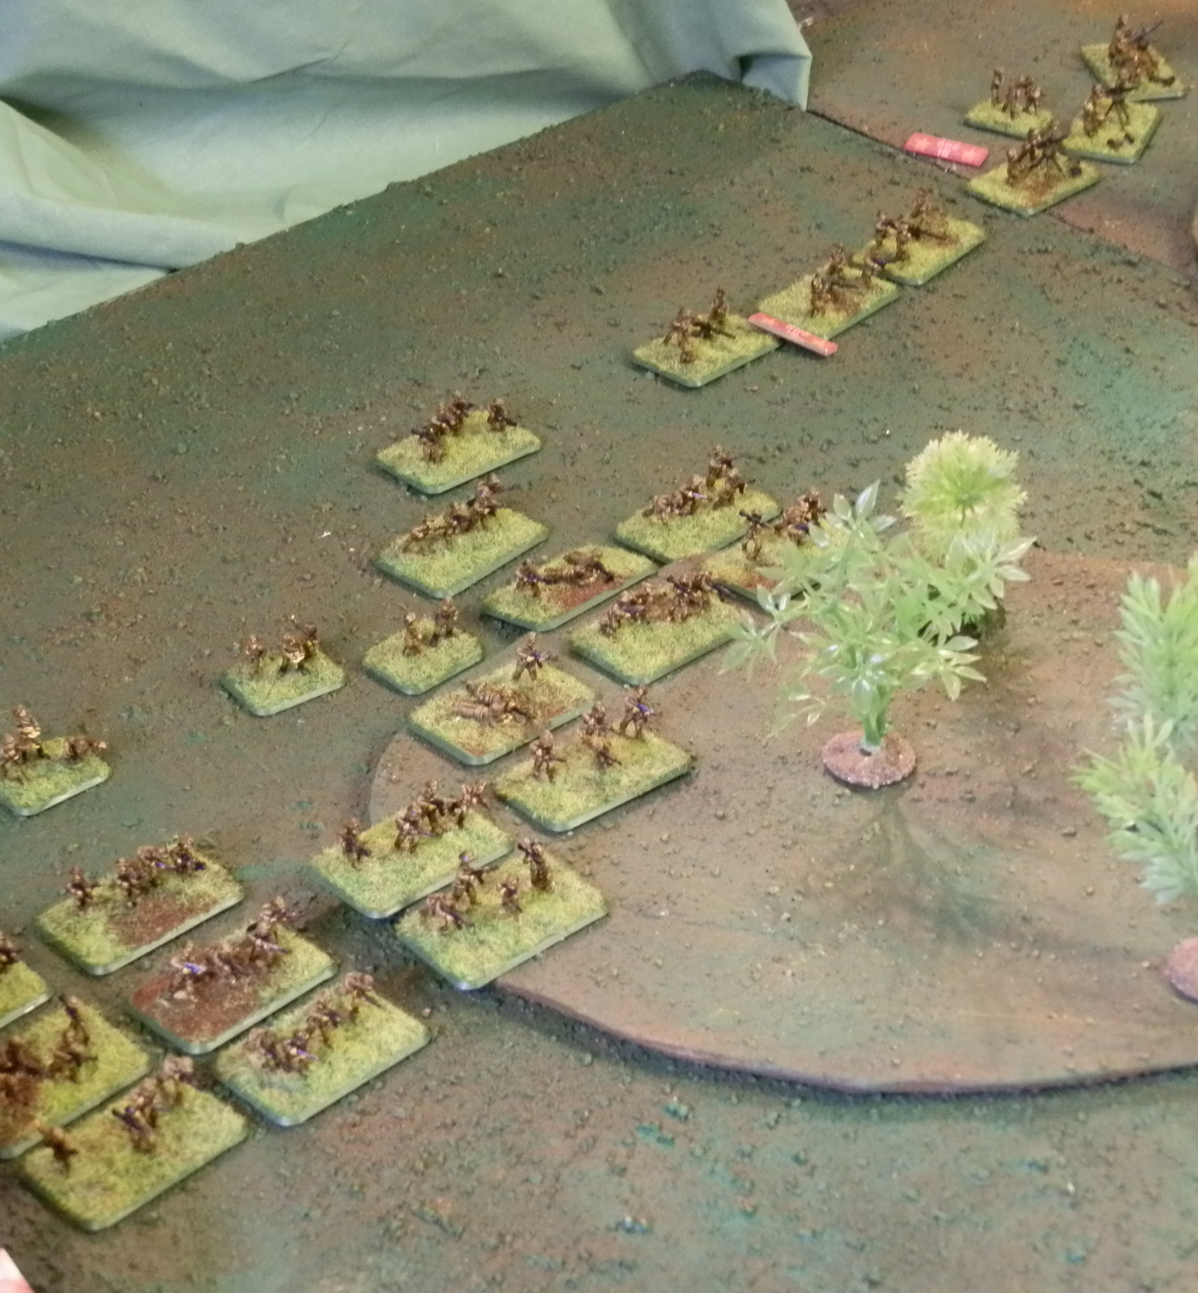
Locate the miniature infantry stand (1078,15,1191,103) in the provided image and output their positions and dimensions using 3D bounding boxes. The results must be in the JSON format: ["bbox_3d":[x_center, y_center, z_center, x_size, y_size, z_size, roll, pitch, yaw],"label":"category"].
[{"bbox_3d":[0.217,-0.244,1.233,0.032,0.025,0.050,-6,35,-6],"label":"miniature infantry stand"}]

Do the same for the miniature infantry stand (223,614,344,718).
[{"bbox_3d":[-0.094,0.002,0.898,0.032,0.020,0.025,-23,40,-28],"label":"miniature infantry stand"}]

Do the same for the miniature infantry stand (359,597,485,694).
[{"bbox_3d":[-0.053,-0.003,0.905,0.033,0.018,0.025,-29,41,-34],"label":"miniature infantry stand"}]

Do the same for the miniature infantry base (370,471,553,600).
[{"bbox_3d":[-0.044,-0.038,0.957,0.033,0.018,0.050,25,42,36],"label":"miniature infantry base"}]

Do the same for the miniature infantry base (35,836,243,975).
[{"bbox_3d":[-0.124,0.064,0.810,0.050,0.018,0.033,-29,41,-34],"label":"miniature infantry base"}]

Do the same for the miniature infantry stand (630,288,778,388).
[{"bbox_3d":[0.039,-0.112,1.056,0.050,0.021,0.032,-29,43,-33],"label":"miniature infantry stand"}]

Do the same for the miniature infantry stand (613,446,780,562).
[{"bbox_3d":[0.032,-0.047,0.965,0.033,0.018,0.050,26,43,37],"label":"miniature infantry stand"}]

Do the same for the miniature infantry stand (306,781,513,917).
[{"bbox_3d":[-0.051,0.049,0.815,0.050,0.019,0.033,-27,40,-32],"label":"miniature infantry stand"}]

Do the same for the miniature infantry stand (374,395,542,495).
[{"bbox_3d":[-0.046,-0.072,1.002,0.050,0.020,0.032,-27,42,-31],"label":"miniature infantry stand"}]

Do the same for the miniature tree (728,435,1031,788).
[{"bbox_3d":[0.077,-0.008,0.836,0.085,0.090,0.076,-1,35,1],"label":"miniature tree"}]

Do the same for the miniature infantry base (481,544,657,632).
[{"bbox_3d":[-0.010,-0.023,0.928,0.050,0.015,0.033,-30,31,-32],"label":"miniature infantry base"}]

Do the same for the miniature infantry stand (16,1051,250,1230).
[{"bbox_3d":[-0.113,0.115,0.737,0.050,0.021,0.032,-30,44,-35],"label":"miniature infantry stand"}]

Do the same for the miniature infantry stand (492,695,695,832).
[{"bbox_3d":[-0.002,0.028,0.843,0.050,0.019,0.033,-25,39,-29],"label":"miniature infantry stand"}]

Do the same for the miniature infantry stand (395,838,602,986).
[{"bbox_3d":[-0.025,0.064,0.790,0.050,0.019,0.033,-26,40,-31],"label":"miniature infantry stand"}]

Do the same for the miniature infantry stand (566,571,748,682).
[{"bbox_3d":[0.018,-0.011,0.906,0.050,0.020,0.032,-27,42,-32],"label":"miniature infantry stand"}]

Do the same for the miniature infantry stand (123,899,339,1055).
[{"bbox_3d":[-0.096,0.080,0.787,0.050,0.021,0.032,-30,44,-35],"label":"miniature infantry stand"}]

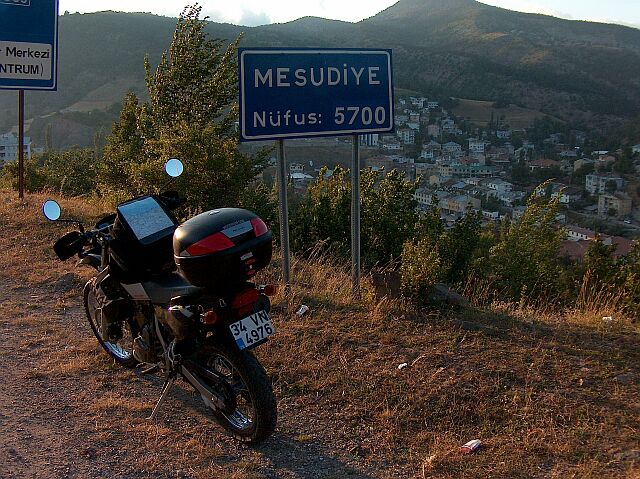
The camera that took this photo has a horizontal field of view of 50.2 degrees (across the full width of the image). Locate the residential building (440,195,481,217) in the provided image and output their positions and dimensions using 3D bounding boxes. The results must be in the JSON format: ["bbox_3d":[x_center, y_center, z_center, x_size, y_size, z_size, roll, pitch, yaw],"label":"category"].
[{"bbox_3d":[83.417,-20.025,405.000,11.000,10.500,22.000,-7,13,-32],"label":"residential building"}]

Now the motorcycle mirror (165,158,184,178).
[{"bbox_3d":[-0.896,-0.441,4.220,0.117,0.117,0.040,-5,2,-24],"label":"motorcycle mirror"}]

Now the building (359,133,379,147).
[{"bbox_3d":[45.688,-93.622,640.000,18.500,14.000,12.000,0,11,0],"label":"building"}]

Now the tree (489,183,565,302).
[{"bbox_3d":[2.719,0.079,9.000,1.000,1.650,1.000,3,11,16],"label":"tree"}]

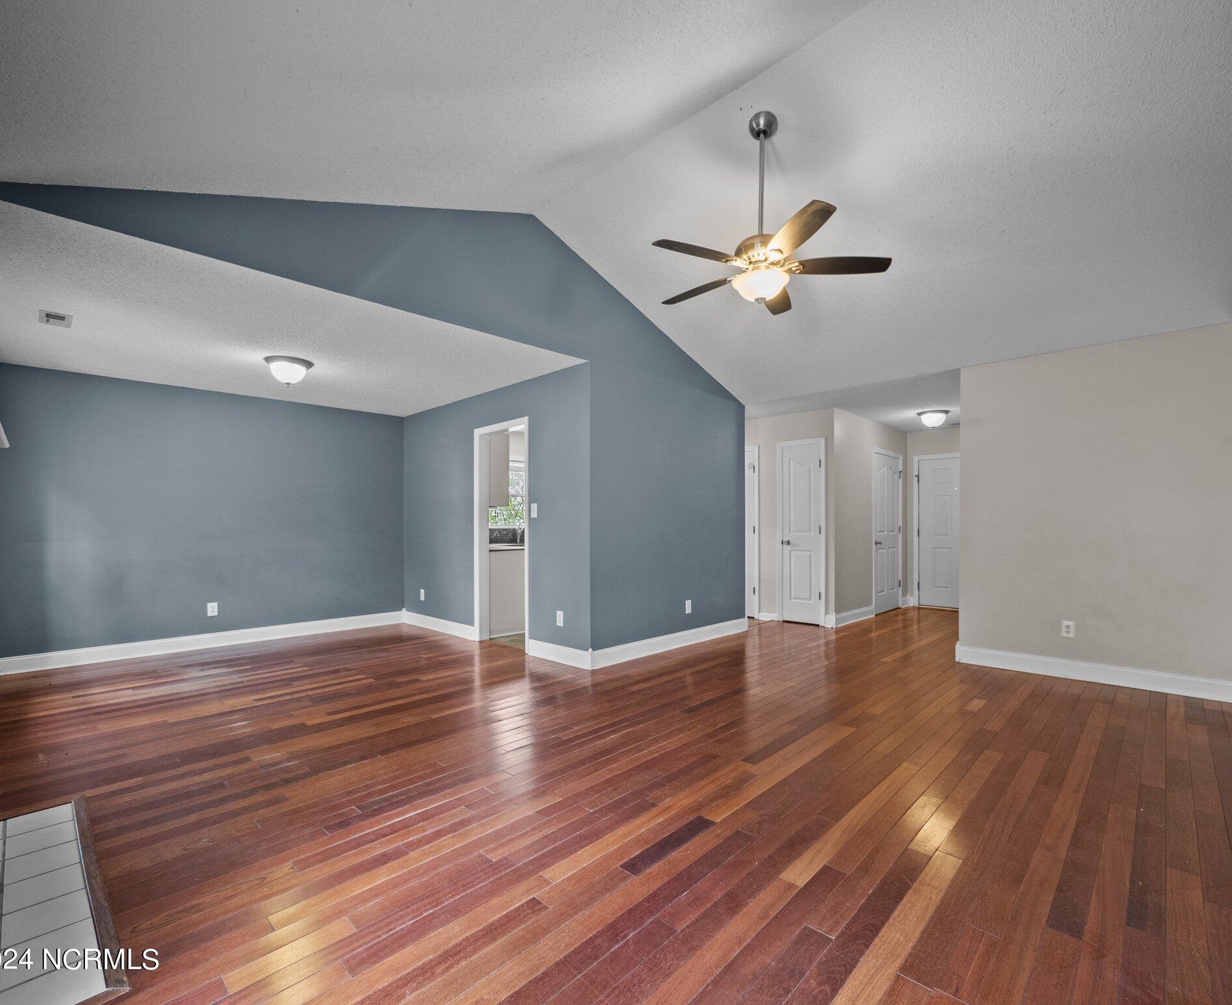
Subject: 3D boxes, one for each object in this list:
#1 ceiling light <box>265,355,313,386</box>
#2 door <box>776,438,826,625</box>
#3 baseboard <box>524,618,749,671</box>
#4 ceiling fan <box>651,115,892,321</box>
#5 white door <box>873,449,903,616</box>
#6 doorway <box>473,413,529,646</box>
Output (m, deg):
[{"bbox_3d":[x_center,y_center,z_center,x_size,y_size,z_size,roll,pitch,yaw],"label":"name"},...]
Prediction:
[{"bbox_3d":[-2.565,-1.010,4.250,0.330,0.175,0.330,2,-2,-44],"label":"ceiling light"},{"bbox_3d":[2.139,0.344,6.272,0.576,2.115,0.060,-2,-3,41],"label":"door"},{"bbox_3d":[0.351,1.299,5.376,2.251,0.140,0.795,2,-3,-43],"label":"baseboard"},{"bbox_3d":[0.784,-1.593,2.930,1.290,1.040,1.290,2,-2,-44],"label":"ceiling fan"},{"bbox_3d":[3.560,0.379,7.084,1.005,2.100,0.060,2,-3,-43],"label":"white door"},{"bbox_3d":[-1.059,0.314,5.178,0.881,2.110,0.140,-3,-3,44],"label":"doorway"}]

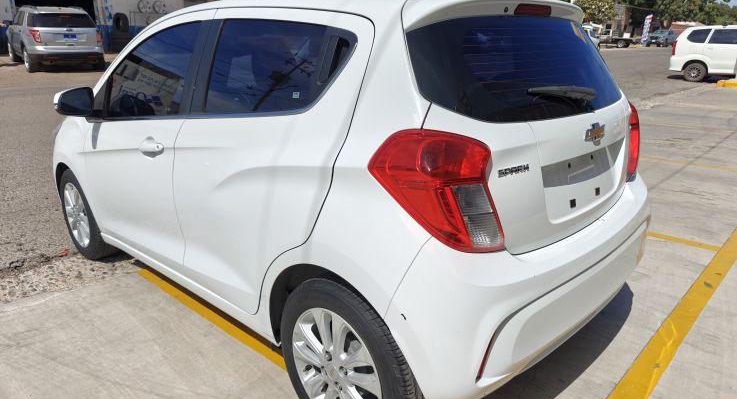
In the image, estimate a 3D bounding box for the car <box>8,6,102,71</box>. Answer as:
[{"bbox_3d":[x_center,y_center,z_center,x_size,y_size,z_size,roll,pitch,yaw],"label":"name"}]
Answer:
[{"bbox_3d":[-10.245,-5.276,15.854,2.050,1.790,5.000,-15,24,-39],"label":"car"}]

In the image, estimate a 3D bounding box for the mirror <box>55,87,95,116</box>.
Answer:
[{"bbox_3d":[-1.431,-0.471,2.382,0.140,0.145,0.200,14,22,41],"label":"mirror"}]

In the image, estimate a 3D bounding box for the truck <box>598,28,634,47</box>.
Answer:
[{"bbox_3d":[20.587,-14.134,43.000,1.850,1.750,5.000,-16,25,-41],"label":"truck"}]

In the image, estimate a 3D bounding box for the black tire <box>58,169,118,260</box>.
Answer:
[{"bbox_3d":[-1.831,0.089,3.214,0.585,0.585,0.200,17,24,40],"label":"black tire"}]

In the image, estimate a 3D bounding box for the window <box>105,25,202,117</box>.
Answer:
[{"bbox_3d":[-1.001,-0.578,2.253,0.880,0.430,0.080,14,8,41],"label":"window"}]

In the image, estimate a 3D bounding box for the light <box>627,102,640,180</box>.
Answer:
[{"bbox_3d":[1.120,-0.307,2.248,0.300,0.340,0.240,17,24,40],"label":"light"}]

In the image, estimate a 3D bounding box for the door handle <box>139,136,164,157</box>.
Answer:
[{"bbox_3d":[-0.967,-0.236,2.184,0.205,0.085,0.055,17,24,40],"label":"door handle"}]

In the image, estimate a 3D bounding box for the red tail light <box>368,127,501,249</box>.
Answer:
[{"bbox_3d":[0.179,-0.022,1.311,0.250,0.330,0.280,-13,21,-36],"label":"red tail light"}]

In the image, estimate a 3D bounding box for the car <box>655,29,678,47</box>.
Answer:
[{"bbox_3d":[30.012,-16.384,50.000,4.800,1.750,1.850,-15,23,-35],"label":"car"}]

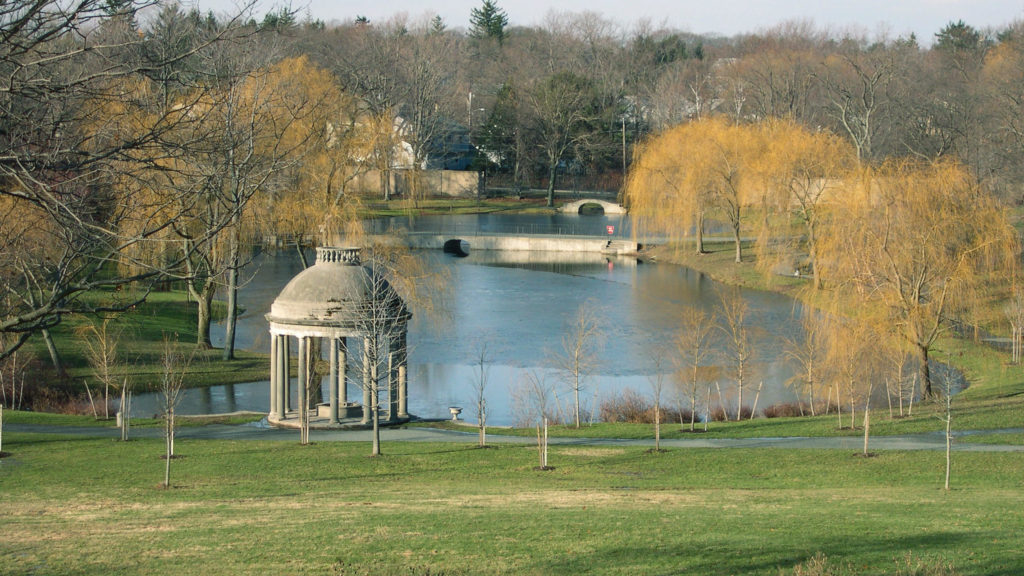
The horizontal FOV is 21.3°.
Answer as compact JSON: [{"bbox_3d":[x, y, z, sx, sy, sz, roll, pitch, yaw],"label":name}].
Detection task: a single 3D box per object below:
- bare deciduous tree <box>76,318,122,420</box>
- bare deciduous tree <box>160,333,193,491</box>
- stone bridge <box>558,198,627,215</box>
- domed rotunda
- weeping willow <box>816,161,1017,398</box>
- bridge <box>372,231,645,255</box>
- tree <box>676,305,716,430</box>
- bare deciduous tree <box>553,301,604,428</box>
[{"bbox_3d":[-18.877,3.730,124.542,2.110,4.670,2.110,0,4,0],"label":"bare deciduous tree"},{"bbox_3d":[-11.342,4.175,92.000,1.220,5.210,1.220,0,4,0],"label":"bare deciduous tree"},{"bbox_3d":[9.379,-9.615,318.272,7.920,1.750,2.500,0,4,0],"label":"stone bridge"},{"bbox_3d":[-7.905,2.147,123.696,6.520,7.850,6.520,0,4,0],"label":"domed rotunda"},{"bbox_3d":[19.340,-0.406,130.121,9.560,11.280,9.080,0,4,0],"label":"weeping willow"},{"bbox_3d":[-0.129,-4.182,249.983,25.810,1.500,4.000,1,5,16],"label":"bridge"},{"bbox_3d":[8.129,3.547,119.901,1.760,5.460,1.760,0,4,0],"label":"tree"},{"bbox_3d":[2.965,3.411,121.358,2.320,5.710,2.320,0,4,0],"label":"bare deciduous tree"}]

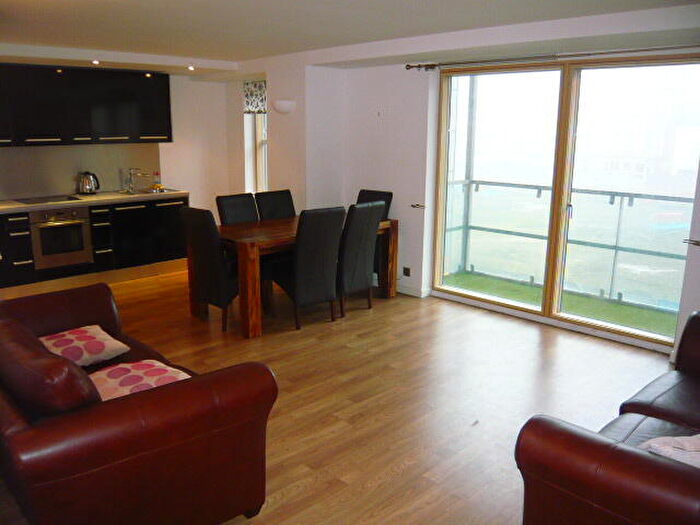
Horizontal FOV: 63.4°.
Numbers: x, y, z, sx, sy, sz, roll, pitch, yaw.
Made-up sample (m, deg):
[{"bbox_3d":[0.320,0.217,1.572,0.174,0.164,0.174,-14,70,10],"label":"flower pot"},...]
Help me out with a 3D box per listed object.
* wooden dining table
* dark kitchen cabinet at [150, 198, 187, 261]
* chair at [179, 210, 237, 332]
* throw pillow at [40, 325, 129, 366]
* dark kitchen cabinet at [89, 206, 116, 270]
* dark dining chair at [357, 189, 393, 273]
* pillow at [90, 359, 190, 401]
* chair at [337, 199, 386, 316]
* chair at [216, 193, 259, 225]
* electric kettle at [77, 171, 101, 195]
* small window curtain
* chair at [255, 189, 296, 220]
[{"bbox_3d":[-0.476,0.036,5.312,1.740,0.770,0.860,-12,18,-41],"label":"wooden dining table"},{"bbox_3d":[-2.222,-0.407,6.638,0.587,0.709,0.471,13,18,43],"label":"dark kitchen cabinet"},{"bbox_3d":[-1.025,0.023,4.816,0.446,1.012,0.607,13,18,43],"label":"chair"},{"bbox_3d":[-1.442,0.442,3.031,0.400,0.120,0.400,13,18,43],"label":"throw pillow"},{"bbox_3d":[-2.724,-0.300,6.091,0.280,0.700,0.570,-12,18,-41],"label":"dark kitchen cabinet"},{"bbox_3d":[0.063,-0.216,5.887,0.446,1.012,0.607,13,18,43],"label":"dark dining chair"},{"bbox_3d":[-0.988,0.550,2.617,0.400,0.120,0.400,13,18,43],"label":"pillow"},{"bbox_3d":[-0.026,-0.057,5.196,0.430,1.010,0.580,-12,18,-41],"label":"chair"},{"bbox_3d":[-0.921,-0.126,5.465,0.607,1.012,0.446,13,18,43],"label":"chair"},{"bbox_3d":[-2.855,-0.860,6.172,0.220,0.250,0.165,-8,16,-30],"label":"electric kettle"},{"bbox_3d":[-1.227,-2.126,7.268,0.070,0.420,0.480,-12,18,-41],"label":"small window curtain"},{"bbox_3d":[-0.599,-0.176,5.674,0.440,1.010,0.590,-12,18,-41],"label":"chair"}]

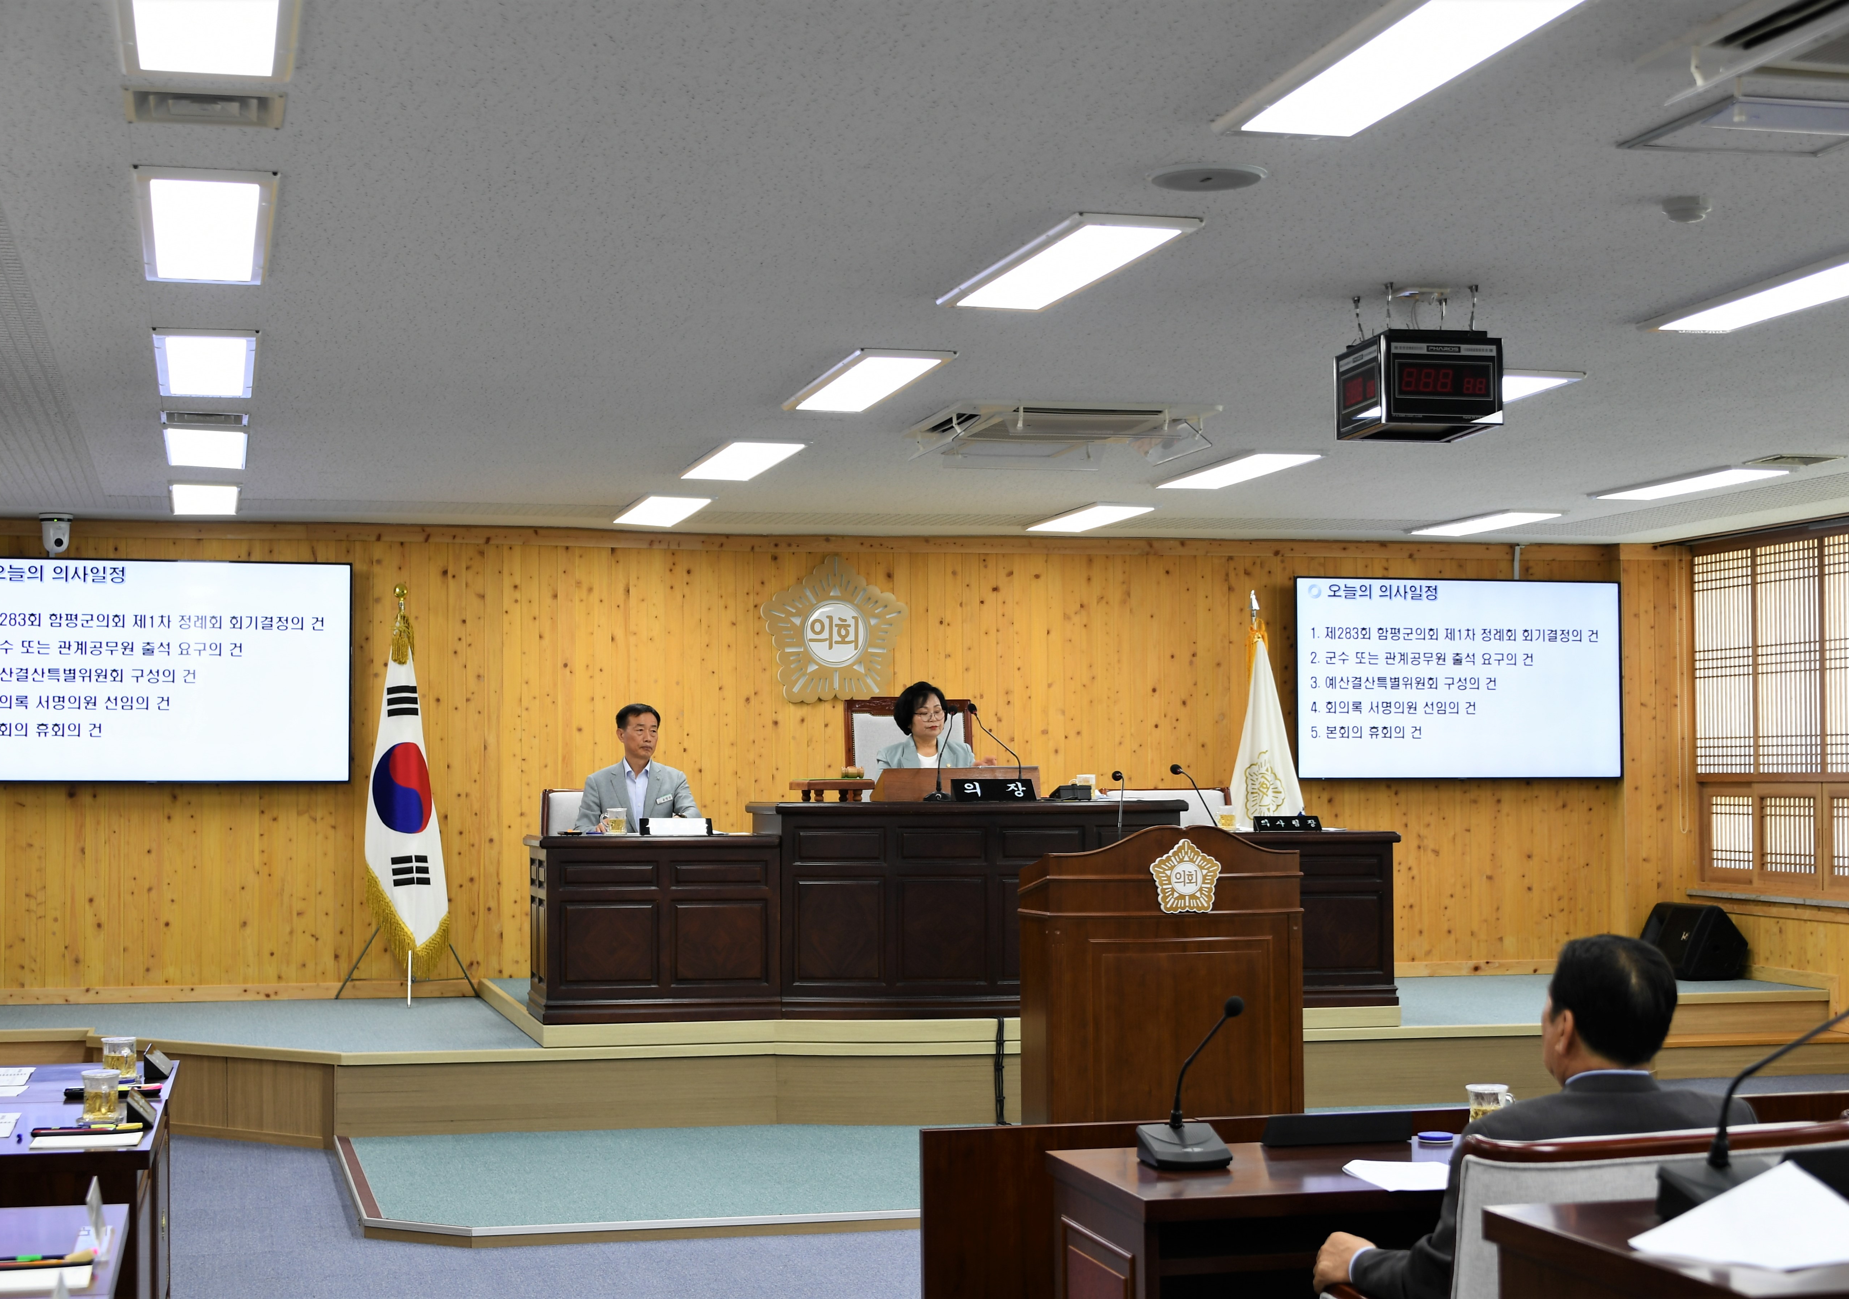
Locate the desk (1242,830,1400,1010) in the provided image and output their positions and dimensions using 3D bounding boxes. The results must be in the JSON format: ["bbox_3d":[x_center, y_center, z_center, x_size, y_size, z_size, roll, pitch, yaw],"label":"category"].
[{"bbox_3d":[1.506,1.203,12.180,1.000,0.765,0.740,1,-3,-15],"label":"desk"}]

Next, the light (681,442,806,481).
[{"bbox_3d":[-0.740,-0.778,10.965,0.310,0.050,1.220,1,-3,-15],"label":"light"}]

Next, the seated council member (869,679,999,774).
[{"bbox_3d":[0.019,0.786,12.232,0.550,1.292,0.750,1,-3,-15],"label":"seated council member"}]

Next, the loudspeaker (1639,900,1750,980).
[{"bbox_3d":[4.168,1.591,14.749,0.375,0.380,0.600,1,-3,-15],"label":"loudspeaker"}]

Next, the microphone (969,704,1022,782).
[{"bbox_3d":[0.321,0.452,11.768,0.270,0.422,0.130,-1,-3,22],"label":"microphone"}]

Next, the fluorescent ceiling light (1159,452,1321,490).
[{"bbox_3d":[1.312,-0.764,11.380,0.310,0.050,1.220,1,-3,-15],"label":"fluorescent ceiling light"}]

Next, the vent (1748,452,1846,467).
[{"bbox_3d":[3.581,-0.779,11.154,0.310,0.045,0.310,1,-3,-15],"label":"vent"}]

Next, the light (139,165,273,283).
[{"bbox_3d":[-1.741,-1.009,6.556,0.310,0.036,1.220,1,-3,-15],"label":"light"}]

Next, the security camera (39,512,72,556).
[{"bbox_3d":[-4.185,-0.554,13.059,0.155,0.200,0.155,1,-3,-25],"label":"security camera"}]

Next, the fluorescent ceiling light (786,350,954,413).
[{"bbox_3d":[-0.194,-0.882,9.018,0.310,0.036,1.220,1,-3,-15],"label":"fluorescent ceiling light"}]

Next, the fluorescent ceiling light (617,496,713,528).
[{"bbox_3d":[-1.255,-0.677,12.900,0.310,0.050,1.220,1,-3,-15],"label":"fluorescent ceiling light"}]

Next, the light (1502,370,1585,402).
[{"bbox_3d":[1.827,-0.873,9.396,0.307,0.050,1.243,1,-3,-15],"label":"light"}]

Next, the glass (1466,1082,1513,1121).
[{"bbox_3d":[1.021,0.837,4.874,0.090,0.096,0.079,1,-3,-15],"label":"glass"}]

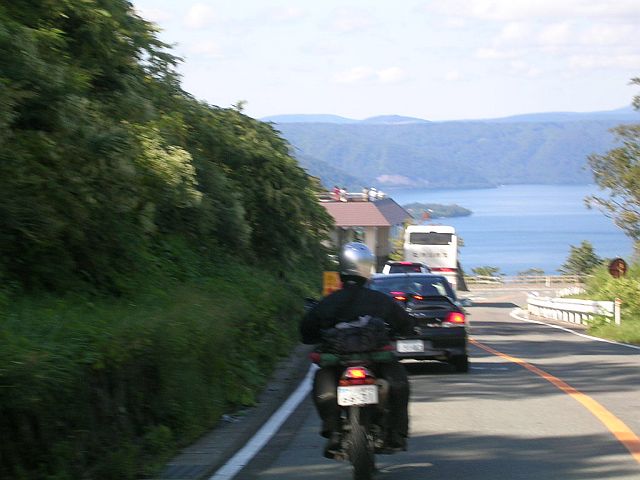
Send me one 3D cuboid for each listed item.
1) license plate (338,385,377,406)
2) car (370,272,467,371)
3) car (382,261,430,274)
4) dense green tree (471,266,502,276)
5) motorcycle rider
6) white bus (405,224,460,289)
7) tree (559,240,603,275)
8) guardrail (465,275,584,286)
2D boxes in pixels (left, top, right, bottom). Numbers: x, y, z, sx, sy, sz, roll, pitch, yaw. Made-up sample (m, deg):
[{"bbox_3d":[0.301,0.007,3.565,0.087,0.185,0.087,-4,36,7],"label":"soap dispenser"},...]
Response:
[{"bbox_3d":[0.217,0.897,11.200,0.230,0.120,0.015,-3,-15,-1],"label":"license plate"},{"bbox_3d":[1.110,1.120,27.300,1.730,1.370,4.400,0,-1,1],"label":"car"},{"bbox_3d":[2.920,1.520,63.500,1.700,1.600,4.400,0,-1,4],"label":"car"},{"bbox_3d":[12.447,2.783,146.000,2.300,1.700,2.100,0,3,0],"label":"dense green tree"},{"bbox_3d":[0.231,0.674,11.950,0.700,1.330,0.850,-2,0,2],"label":"motorcycle rider"},{"bbox_3d":[5.630,1.120,97.300,2.500,3.400,10.800,0,-1,4],"label":"white bus"},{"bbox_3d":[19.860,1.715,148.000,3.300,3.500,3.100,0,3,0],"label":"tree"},{"bbox_3d":[14.537,2.936,138.000,8.700,0.800,0.250,0,3,0],"label":"guardrail"}]

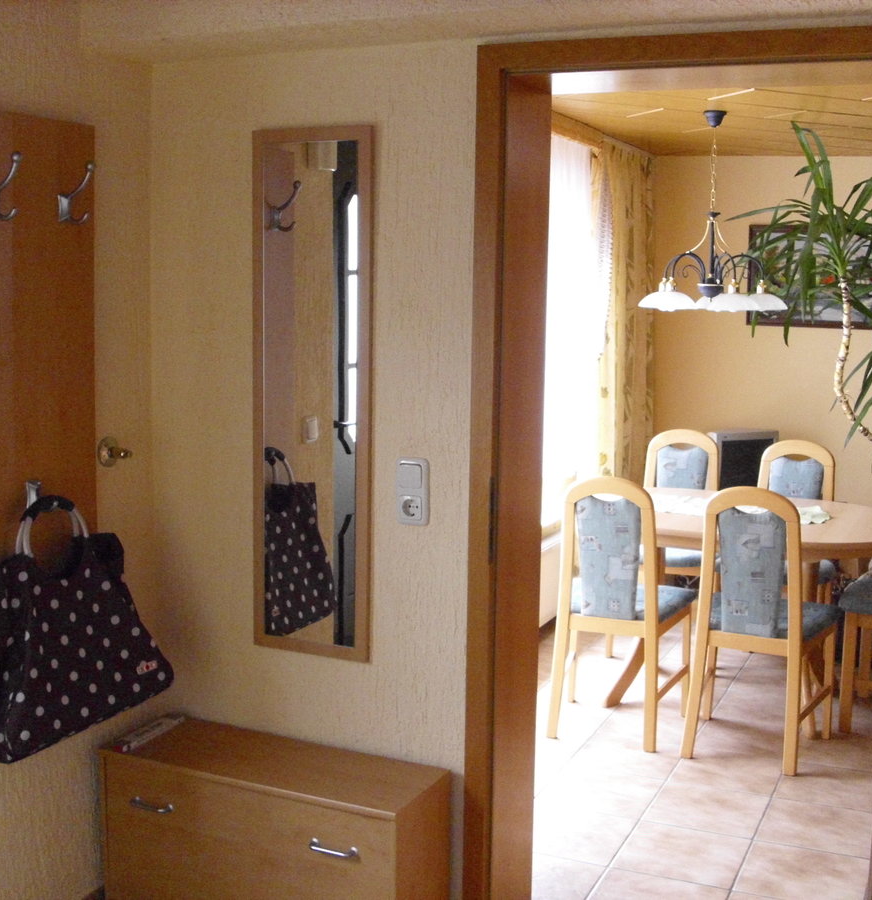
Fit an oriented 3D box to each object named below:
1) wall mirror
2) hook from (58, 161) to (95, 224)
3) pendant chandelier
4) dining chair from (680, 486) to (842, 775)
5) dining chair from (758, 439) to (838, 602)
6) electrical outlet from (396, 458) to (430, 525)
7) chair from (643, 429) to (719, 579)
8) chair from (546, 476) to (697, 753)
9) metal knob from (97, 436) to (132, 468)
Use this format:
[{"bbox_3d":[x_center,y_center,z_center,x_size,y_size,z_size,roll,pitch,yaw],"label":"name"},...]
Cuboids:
[{"bbox_3d":[-0.286,-0.117,2.774,0.307,1.210,0.020,4,8,24],"label":"wall mirror"},{"bbox_3d":[-0.760,-0.546,2.580,0.083,0.132,0.032,4,8,24],"label":"hook"},{"bbox_3d":[1.009,-0.861,4.409,0.550,0.730,0.550,4,8,24],"label":"pendant chandelier"},{"bbox_3d":[1.112,0.562,4.159,0.475,0.940,0.490,5,8,27],"label":"dining chair"},{"bbox_3d":[1.379,0.445,4.808,0.465,0.925,0.520,5,9,27],"label":"dining chair"},{"bbox_3d":[-0.051,0.092,2.697,0.080,0.152,0.014,4,8,24],"label":"electrical outlet"},{"bbox_3d":[0.990,0.401,5.097,0.465,0.925,0.520,4,8,20],"label":"chair"},{"bbox_3d":[0.657,0.532,4.342,0.475,0.940,0.490,4,8,21],"label":"chair"},{"bbox_3d":[-0.726,0.008,2.783,0.068,0.071,0.071,4,8,24],"label":"metal knob"}]

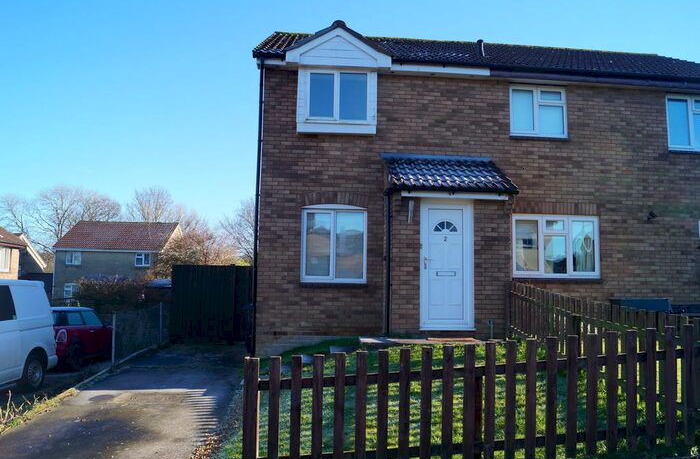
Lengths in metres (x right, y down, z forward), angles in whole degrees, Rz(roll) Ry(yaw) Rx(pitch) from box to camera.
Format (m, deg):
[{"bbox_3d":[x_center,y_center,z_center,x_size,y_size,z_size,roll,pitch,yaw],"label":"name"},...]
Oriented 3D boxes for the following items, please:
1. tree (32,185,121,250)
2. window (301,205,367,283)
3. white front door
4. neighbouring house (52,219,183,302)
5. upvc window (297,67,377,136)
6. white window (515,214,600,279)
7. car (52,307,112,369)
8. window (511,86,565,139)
[{"bbox_3d":[-31.428,1.640,59.163,10.970,13.160,10.970,2,-6,-6],"label":"tree"},{"bbox_3d":[-0.289,0.249,9.444,1.191,1.419,0.100,2,-6,-6],"label":"window"},{"bbox_3d":[1.599,0.568,8.632,0.911,2.127,0.100,2,-6,-6],"label":"white front door"},{"bbox_3d":[-19.139,3.116,45.038,8.500,7.450,7.700,1,-6,0],"label":"neighbouring house"},{"bbox_3d":[-0.233,-2.331,9.528,1.452,1.186,0.160,2,-6,-6],"label":"upvc window"},{"bbox_3d":[3.884,0.319,9.879,1.713,1.185,0.100,2,-6,-6],"label":"white window"},{"bbox_3d":[-7.341,2.704,13.402,1.700,1.410,3.700,2,-6,-6],"label":"car"},{"bbox_3d":[3.636,-2.268,10.114,1.154,0.995,0.100,2,-6,-6],"label":"window"}]

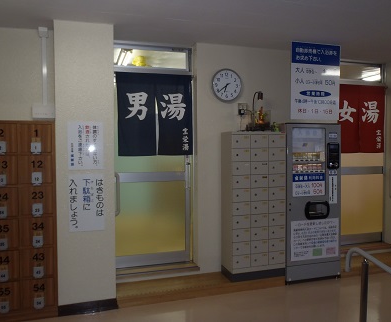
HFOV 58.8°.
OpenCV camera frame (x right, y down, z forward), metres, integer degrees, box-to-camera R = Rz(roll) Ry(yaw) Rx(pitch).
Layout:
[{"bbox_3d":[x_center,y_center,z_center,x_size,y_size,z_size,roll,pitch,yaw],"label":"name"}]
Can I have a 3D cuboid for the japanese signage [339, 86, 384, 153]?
[{"bbox_3d":[2.189,-0.557,4.642,0.843,0.910,0.030,-1,1,-17],"label":"japanese signage"}]

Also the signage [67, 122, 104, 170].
[{"bbox_3d":[-0.953,-0.131,3.040,0.296,0.425,0.015,-1,1,-17],"label":"signage"}]

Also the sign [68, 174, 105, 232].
[{"bbox_3d":[-0.950,0.368,3.050,0.292,0.504,0.015,-1,1,-17],"label":"sign"}]

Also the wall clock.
[{"bbox_3d":[0.360,-0.866,3.995,0.365,0.365,0.050,-1,1,-17],"label":"wall clock"}]

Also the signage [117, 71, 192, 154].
[{"bbox_3d":[-0.436,-0.512,3.864,0.843,0.901,0.030,-1,1,-17],"label":"signage"}]

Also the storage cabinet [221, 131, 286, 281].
[{"bbox_3d":[0.672,0.496,3.979,0.664,1.619,0.313,-1,1,-17],"label":"storage cabinet"}]

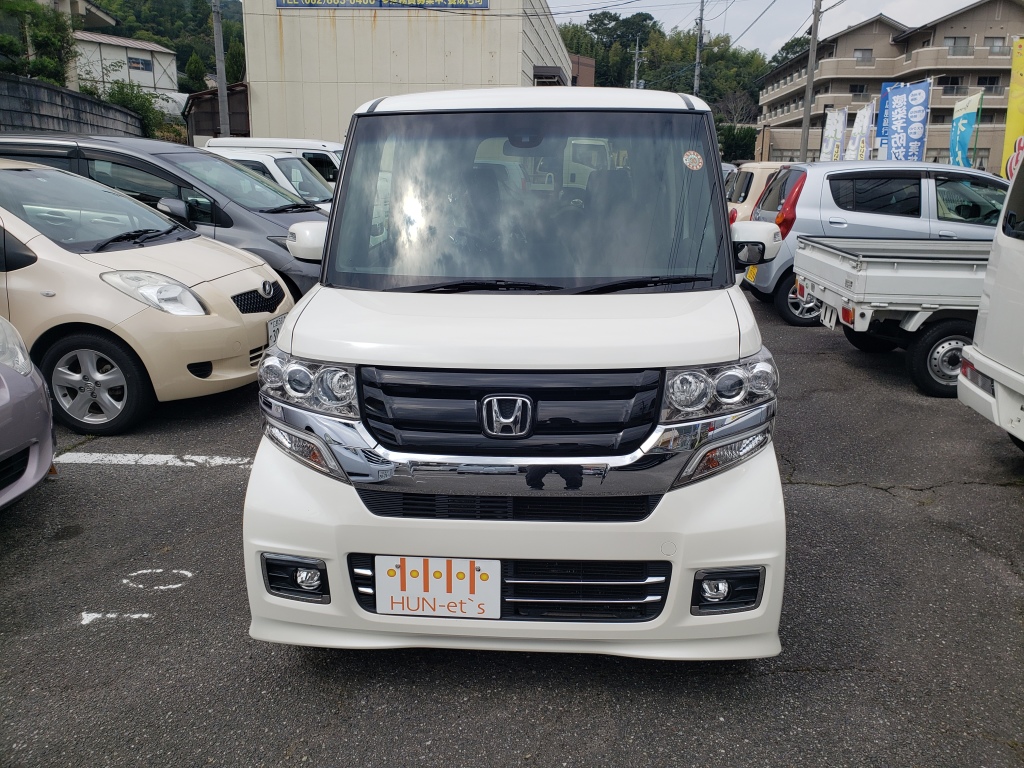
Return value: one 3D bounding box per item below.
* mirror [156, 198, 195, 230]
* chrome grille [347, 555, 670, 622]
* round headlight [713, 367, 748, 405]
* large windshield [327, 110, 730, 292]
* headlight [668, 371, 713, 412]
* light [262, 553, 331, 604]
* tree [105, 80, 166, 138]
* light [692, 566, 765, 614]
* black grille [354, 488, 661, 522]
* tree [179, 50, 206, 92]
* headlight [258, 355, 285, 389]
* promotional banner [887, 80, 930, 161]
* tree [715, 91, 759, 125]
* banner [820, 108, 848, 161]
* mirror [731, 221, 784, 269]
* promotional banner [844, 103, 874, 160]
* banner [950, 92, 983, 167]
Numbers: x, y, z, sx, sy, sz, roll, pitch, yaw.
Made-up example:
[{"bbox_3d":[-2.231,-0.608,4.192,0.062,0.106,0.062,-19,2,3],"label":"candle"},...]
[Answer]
[{"bbox_3d":[-2.735,-1.377,6.250,0.160,0.210,0.260,2,14,6],"label":"mirror"},{"bbox_3d":[-0.007,0.542,2.040,0.850,0.180,0.090,1,14,4],"label":"chrome grille"},{"bbox_3d":[0.585,0.008,2.050,0.094,0.094,0.065,1,14,4],"label":"round headlight"},{"bbox_3d":[0.057,-0.606,2.500,1.290,0.570,0.480,1,13,4],"label":"large windshield"},{"bbox_3d":[0.464,0.019,2.000,0.108,0.106,0.065,1,14,4],"label":"headlight"},{"bbox_3d":[-0.591,0.534,2.110,0.185,0.125,0.100,1,13,4],"label":"light"},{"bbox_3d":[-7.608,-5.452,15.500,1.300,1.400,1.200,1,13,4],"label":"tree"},{"bbox_3d":[0.572,0.548,2.040,0.185,0.125,0.100,1,13,4],"label":"light"},{"bbox_3d":[-0.006,0.314,1.985,0.780,0.080,0.090,1,13,4],"label":"black grille"},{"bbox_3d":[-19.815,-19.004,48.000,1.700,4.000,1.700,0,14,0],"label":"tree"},{"bbox_3d":[-0.671,-0.035,2.150,0.080,0.086,0.065,1,14,4],"label":"headlight"},{"bbox_3d":[5.950,-3.673,11.600,0.600,1.800,0.080,1,13,4],"label":"promotional banner"},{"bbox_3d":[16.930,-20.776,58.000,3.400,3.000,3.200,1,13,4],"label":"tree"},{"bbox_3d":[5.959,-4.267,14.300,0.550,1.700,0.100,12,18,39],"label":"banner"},{"bbox_3d":[0.852,-0.484,2.670,0.175,0.165,0.110,1,14,4],"label":"mirror"},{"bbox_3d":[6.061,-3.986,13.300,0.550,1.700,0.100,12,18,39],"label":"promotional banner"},{"bbox_3d":[7.649,-4.031,13.000,0.500,1.750,0.100,1,13,4],"label":"banner"}]

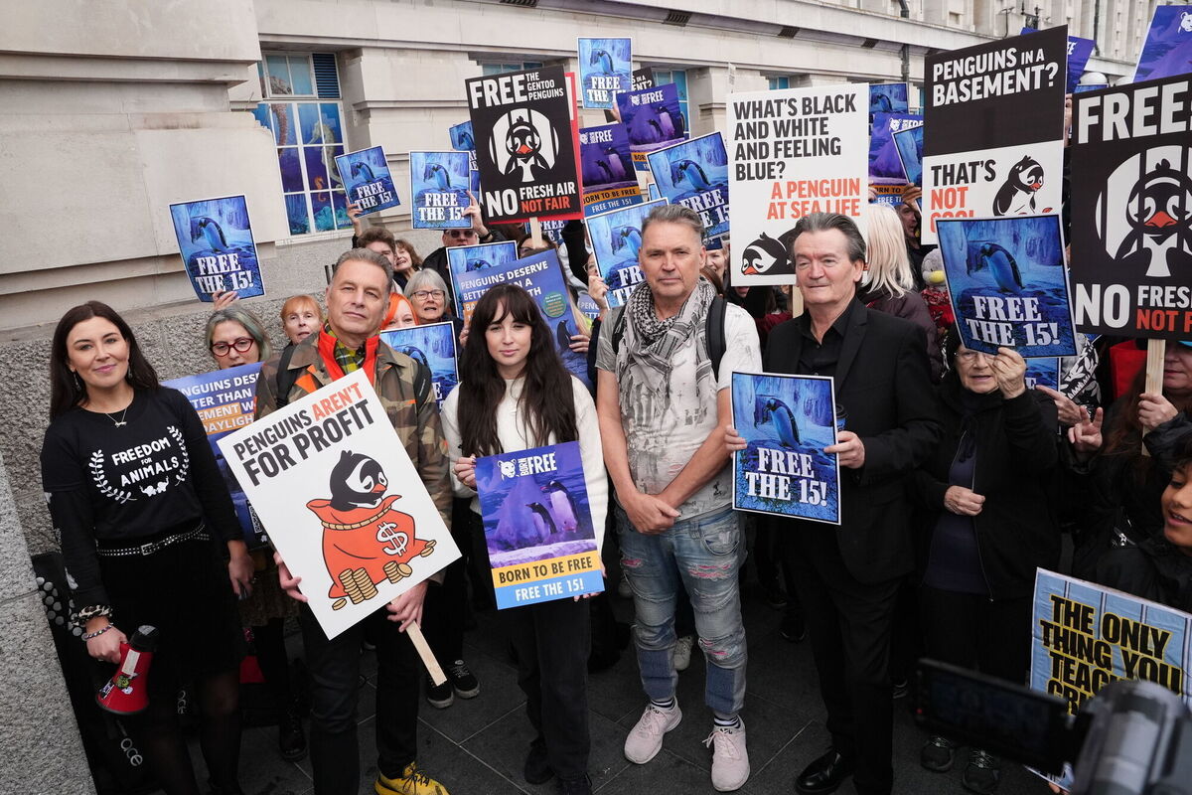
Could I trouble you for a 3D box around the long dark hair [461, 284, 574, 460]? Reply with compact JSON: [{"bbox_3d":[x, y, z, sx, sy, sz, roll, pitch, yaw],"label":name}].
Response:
[{"bbox_3d":[-0.233,-0.080,2.295,0.330,0.460,0.260,-7,13,-6],"label":"long dark hair"}]

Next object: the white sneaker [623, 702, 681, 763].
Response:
[{"bbox_3d":[0.187,1.122,2.704,0.110,0.110,0.280,4,16,35],"label":"white sneaker"}]

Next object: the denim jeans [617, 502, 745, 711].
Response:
[{"bbox_3d":[0.306,0.661,2.555,0.380,0.830,0.270,-2,13,14],"label":"denim jeans"}]

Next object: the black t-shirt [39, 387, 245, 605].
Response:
[{"bbox_3d":[-1.270,0.276,2.231,0.470,0.620,0.270,-14,16,-35],"label":"black t-shirt"}]

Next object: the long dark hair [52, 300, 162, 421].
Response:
[{"bbox_3d":[-1.335,-0.100,2.165,0.250,0.310,0.240,-13,15,-31],"label":"long dark hair"}]

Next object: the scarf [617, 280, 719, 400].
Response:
[{"bbox_3d":[0.212,-0.149,2.237,0.270,0.320,0.230,-3,13,8],"label":"scarf"}]

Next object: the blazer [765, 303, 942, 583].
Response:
[{"bbox_3d":[0.763,0.113,2.359,0.540,0.780,0.360,2,14,27],"label":"blazer"}]

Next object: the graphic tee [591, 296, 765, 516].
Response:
[{"bbox_3d":[0.253,0.016,2.357,0.480,0.620,0.280,-3,13,10],"label":"graphic tee"}]

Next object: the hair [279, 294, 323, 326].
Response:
[{"bbox_3d":[-1.304,-0.370,3.509,0.190,0.165,0.200,-9,13,-15],"label":"hair"}]

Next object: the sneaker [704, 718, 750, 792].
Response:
[{"bbox_3d":[0.434,1.131,2.567,0.110,0.110,0.280,-3,13,9],"label":"sneaker"}]

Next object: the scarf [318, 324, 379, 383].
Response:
[{"bbox_3d":[-0.712,-0.098,2.291,0.180,0.200,0.160,-8,13,-14],"label":"scarf"}]

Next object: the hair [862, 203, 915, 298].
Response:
[{"bbox_3d":[1.089,-0.557,3.024,0.220,0.330,0.220,-2,13,15],"label":"hair"}]

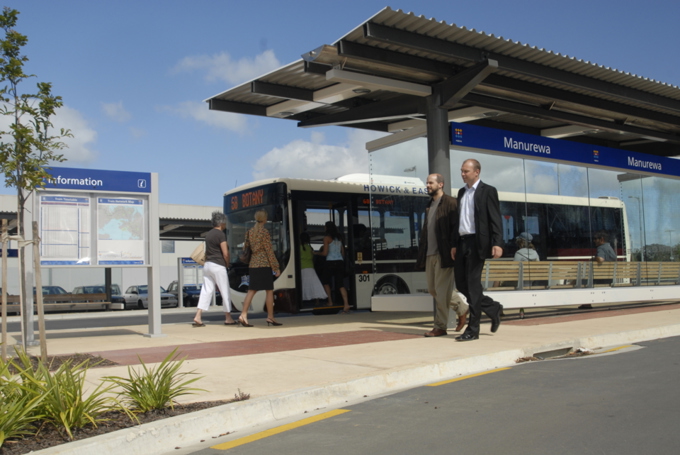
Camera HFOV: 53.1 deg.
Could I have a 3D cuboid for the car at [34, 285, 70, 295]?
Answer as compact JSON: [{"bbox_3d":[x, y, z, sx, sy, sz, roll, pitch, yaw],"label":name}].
[{"bbox_3d":[-14.757,3.741,34.800,1.720,1.420,4.500,2,-6,-35],"label":"car"}]

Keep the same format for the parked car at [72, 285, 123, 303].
[{"bbox_3d":[-12.830,3.850,36.106,1.710,1.410,4.450,2,-6,-35],"label":"parked car"}]

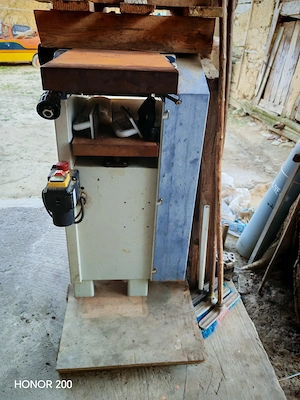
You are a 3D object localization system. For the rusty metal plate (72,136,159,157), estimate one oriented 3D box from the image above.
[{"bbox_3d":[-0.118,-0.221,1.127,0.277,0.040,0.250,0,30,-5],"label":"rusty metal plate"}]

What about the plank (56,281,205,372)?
[{"bbox_3d":[-0.077,0.486,1.259,0.525,0.021,0.393,0,30,-6],"label":"plank"}]

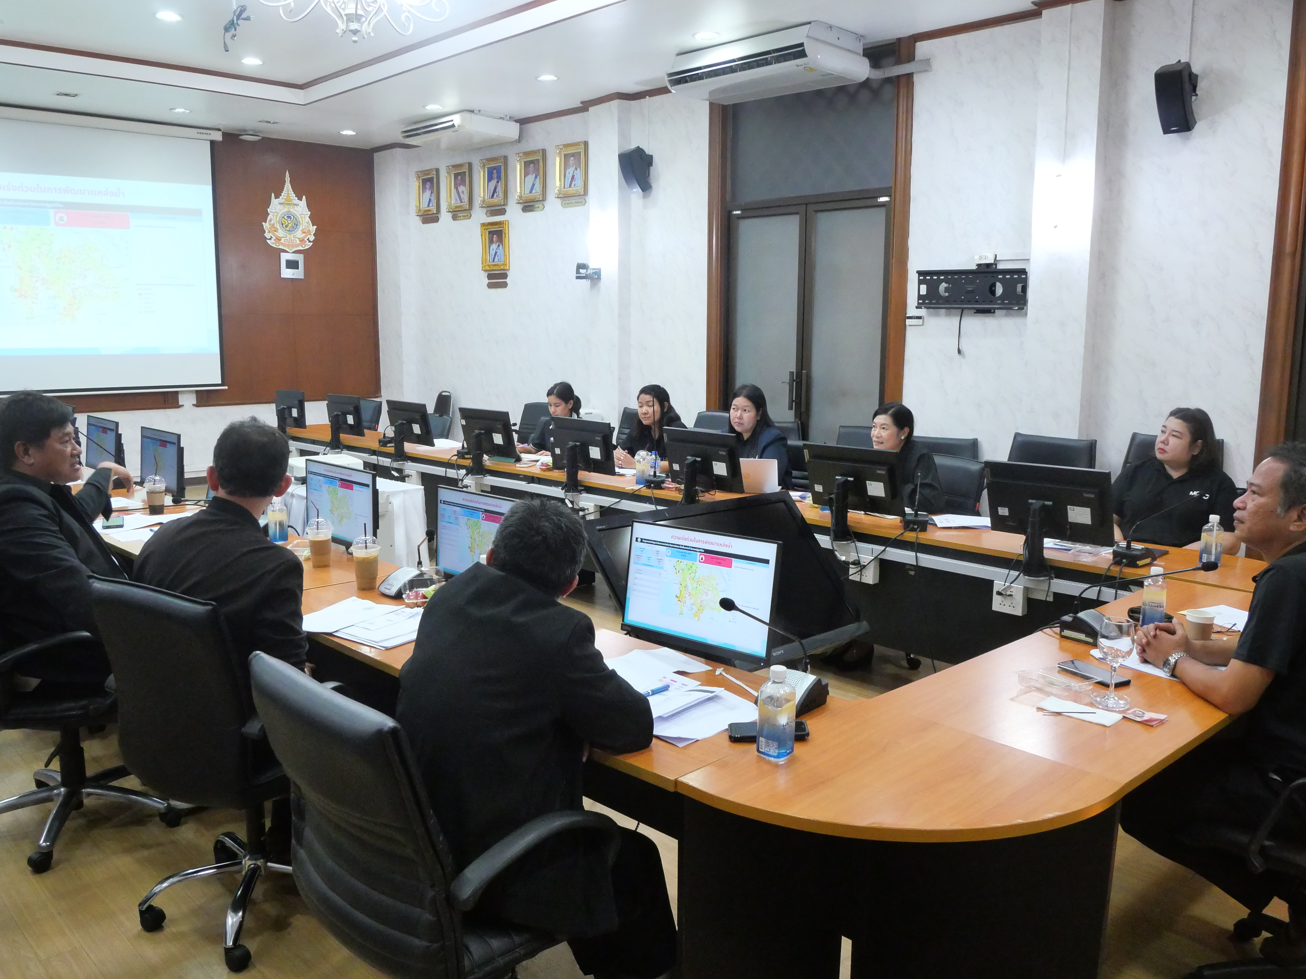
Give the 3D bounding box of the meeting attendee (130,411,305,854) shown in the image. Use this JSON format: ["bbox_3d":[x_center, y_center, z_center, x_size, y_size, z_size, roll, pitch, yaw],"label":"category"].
[{"bbox_3d":[-1.020,0.485,2.824,0.519,1.333,0.706,3,10,19],"label":"meeting attendee"}]

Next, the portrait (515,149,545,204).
[{"bbox_3d":[-1.123,-2.832,8.864,0.370,0.450,0.050,9,13,44],"label":"portrait"}]

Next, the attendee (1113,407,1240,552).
[{"bbox_3d":[2.190,0.296,4.182,0.560,1.280,0.750,9,13,43],"label":"attendee"}]

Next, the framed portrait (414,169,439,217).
[{"bbox_3d":[-2.245,-2.952,9.706,0.340,0.440,0.050,9,14,43],"label":"framed portrait"}]

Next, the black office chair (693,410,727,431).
[{"bbox_3d":[0.310,-0.013,6.454,0.600,0.930,0.620,9,14,43],"label":"black office chair"}]

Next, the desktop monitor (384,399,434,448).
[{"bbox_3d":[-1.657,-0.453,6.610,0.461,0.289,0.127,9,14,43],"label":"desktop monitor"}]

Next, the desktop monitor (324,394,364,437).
[{"bbox_3d":[-2.397,-0.598,7.598,0.490,0.310,0.070,9,22,44],"label":"desktop monitor"}]

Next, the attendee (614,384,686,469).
[{"bbox_3d":[0.008,0.009,5.530,0.680,1.220,0.520,-8,12,-36],"label":"attendee"}]

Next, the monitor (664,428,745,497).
[{"bbox_3d":[0.239,-0.138,4.537,0.452,0.276,0.065,9,27,43],"label":"monitor"}]

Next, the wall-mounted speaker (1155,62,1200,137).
[{"bbox_3d":[2.722,-2.035,5.080,0.190,0.335,0.185,-25,21,-26],"label":"wall-mounted speaker"}]

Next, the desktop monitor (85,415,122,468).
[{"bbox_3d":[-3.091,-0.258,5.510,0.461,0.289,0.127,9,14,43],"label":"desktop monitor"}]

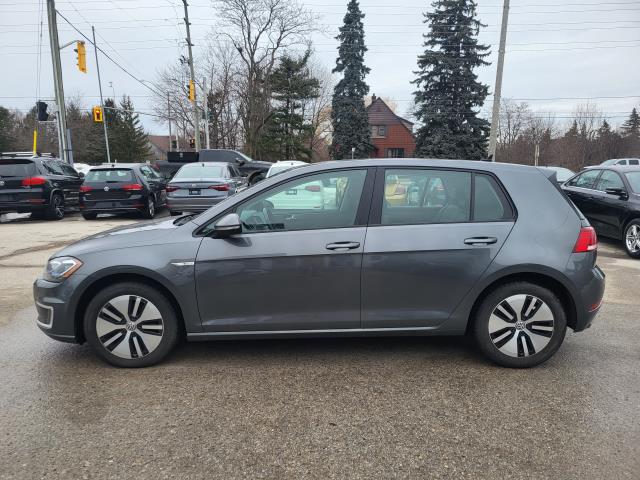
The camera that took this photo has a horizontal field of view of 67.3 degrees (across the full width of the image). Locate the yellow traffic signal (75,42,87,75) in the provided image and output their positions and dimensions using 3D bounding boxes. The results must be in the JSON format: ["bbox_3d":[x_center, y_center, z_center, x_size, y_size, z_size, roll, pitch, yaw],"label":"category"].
[{"bbox_3d":[-8.669,-6.606,17.400,0.330,1.120,0.520,0,9,0],"label":"yellow traffic signal"}]

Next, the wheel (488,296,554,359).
[{"bbox_3d":[1.399,0.598,3.333,0.440,0.440,0.180,0,9,0],"label":"wheel"}]

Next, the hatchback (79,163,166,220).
[{"bbox_3d":[-5.691,-1.512,14.499,1.810,1.460,4.260,-1,9,-7],"label":"hatchback"}]

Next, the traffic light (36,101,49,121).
[{"bbox_3d":[-10.095,-4.678,17.500,0.360,0.680,0.350,0,9,0],"label":"traffic light"}]

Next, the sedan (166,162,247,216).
[{"bbox_3d":[-3.542,-1.741,15.516,1.800,1.460,4.700,0,9,-3],"label":"sedan"}]

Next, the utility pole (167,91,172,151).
[{"bbox_3d":[-16.710,-11.612,53.853,0.260,9.600,0.260,0,9,0],"label":"utility pole"}]

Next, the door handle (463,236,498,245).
[{"bbox_3d":[1.067,0.008,3.177,0.220,0.047,0.060,0,9,0],"label":"door handle"}]

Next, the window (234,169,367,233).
[{"bbox_3d":[-0.124,-0.272,3.309,0.911,0.454,0.050,0,-13,0],"label":"window"}]

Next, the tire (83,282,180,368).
[{"bbox_3d":[-1.263,0.571,3.338,0.630,0.630,0.210,-1,9,-5],"label":"tire"}]

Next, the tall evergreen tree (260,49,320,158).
[{"bbox_3d":[-2.681,-11.218,43.806,5.800,11.500,5.800,0,9,0],"label":"tall evergreen tree"}]

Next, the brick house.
[{"bbox_3d":[7.087,-11.119,52.931,8.300,7.910,9.000,0,9,0],"label":"brick house"}]

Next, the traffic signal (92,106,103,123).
[{"bbox_3d":[-16.186,-9.152,35.000,0.520,1.120,0.330,-2,9,-11],"label":"traffic signal"}]

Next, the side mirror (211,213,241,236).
[{"bbox_3d":[-0.612,-0.101,3.144,0.190,0.160,0.230,0,9,0],"label":"side mirror"}]

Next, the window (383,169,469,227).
[{"bbox_3d":[0.736,-0.300,3.308,0.638,0.401,0.040,0,-13,0],"label":"window"}]

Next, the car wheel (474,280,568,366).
[{"bbox_3d":[1.358,0.560,3.338,0.630,0.630,0.210,0,9,0],"label":"car wheel"}]

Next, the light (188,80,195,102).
[{"bbox_3d":[-6.763,-7.816,25.300,0.330,1.120,0.520,0,9,0],"label":"light"}]

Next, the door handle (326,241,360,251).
[{"bbox_3d":[0.157,0.038,3.176,0.220,0.047,0.060,0,9,0],"label":"door handle"}]

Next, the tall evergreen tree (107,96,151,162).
[{"bbox_3d":[-19.500,-10.532,48.965,4.800,8.600,4.800,0,9,0],"label":"tall evergreen tree"}]

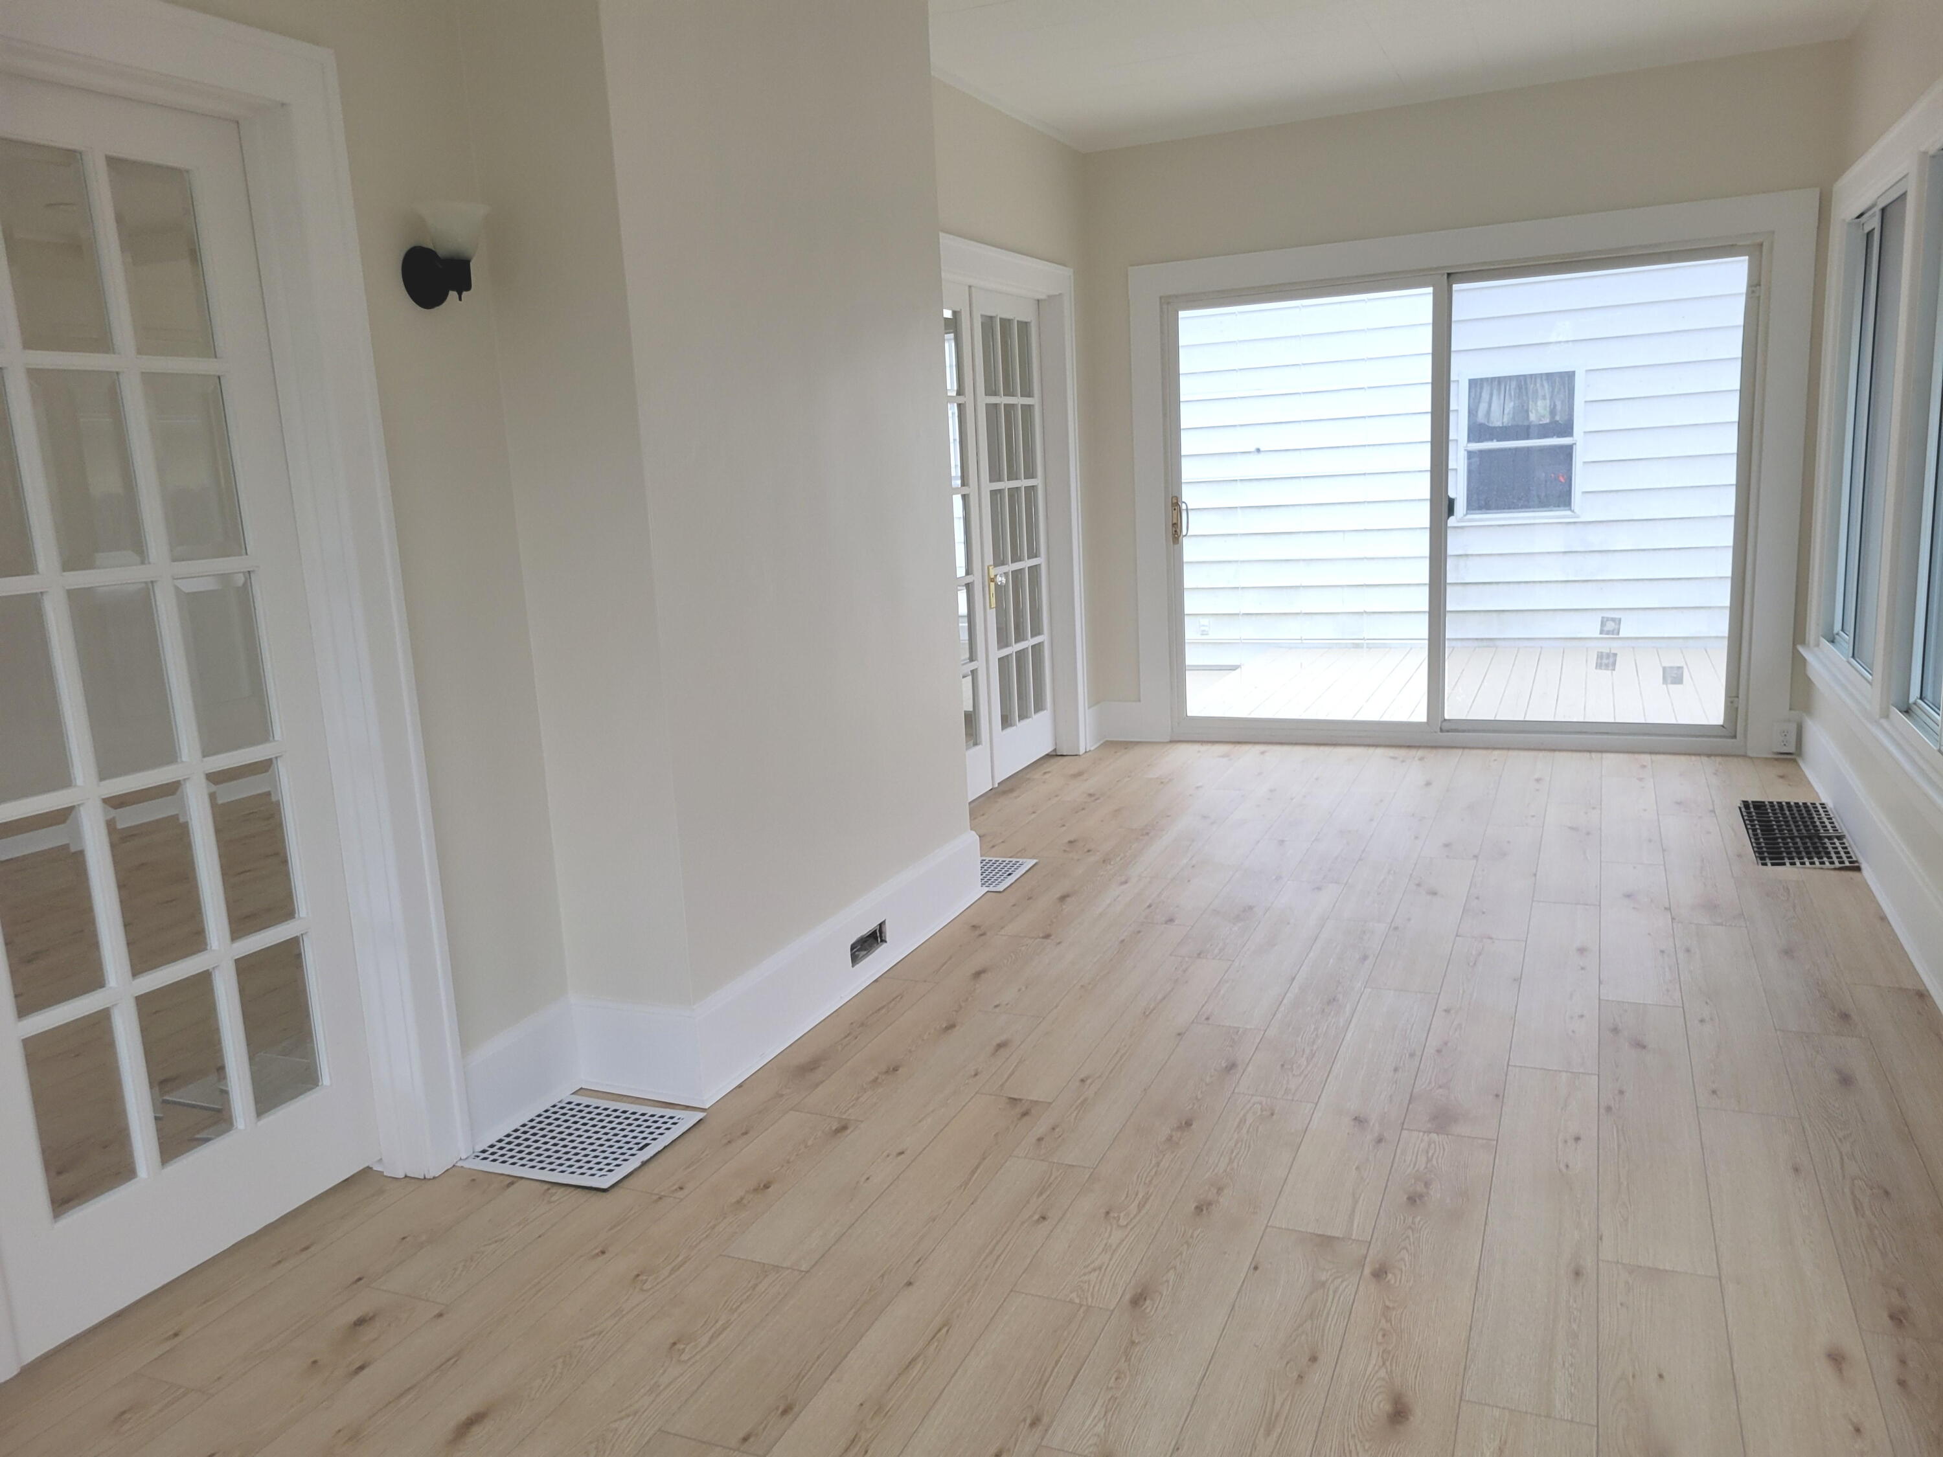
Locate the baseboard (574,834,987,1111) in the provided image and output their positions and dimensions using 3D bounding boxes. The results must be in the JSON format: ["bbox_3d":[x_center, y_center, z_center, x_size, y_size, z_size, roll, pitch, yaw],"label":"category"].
[{"bbox_3d":[-0.428,0.560,3.933,0.342,0.231,1.594,1,11,23],"label":"baseboard"}]

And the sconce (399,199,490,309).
[{"bbox_3d":[-0.992,-0.896,2.766,0.172,0.179,0.140,1,11,23],"label":"sconce"}]

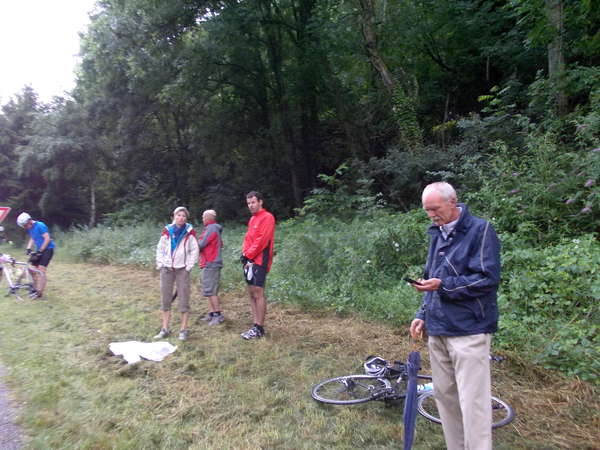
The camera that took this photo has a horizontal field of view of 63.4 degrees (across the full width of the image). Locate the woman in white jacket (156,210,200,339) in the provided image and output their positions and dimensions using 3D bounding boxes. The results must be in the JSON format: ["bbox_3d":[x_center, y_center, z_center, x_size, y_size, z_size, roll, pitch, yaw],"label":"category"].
[{"bbox_3d":[-1.552,0.603,6.100,0.560,1.640,0.360,0,1,-3],"label":"woman in white jacket"}]

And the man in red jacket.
[{"bbox_3d":[-0.532,0.494,6.000,0.400,1.770,0.480,-1,2,-38],"label":"man in red jacket"}]

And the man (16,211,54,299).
[{"bbox_3d":[-4.796,0.553,8.800,0.680,1.530,0.550,-1,2,-30],"label":"man"}]

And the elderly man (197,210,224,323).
[{"bbox_3d":[-1.295,0.607,7.100,0.400,1.670,0.500,0,2,9],"label":"elderly man"}]

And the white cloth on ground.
[{"bbox_3d":[-1.690,1.355,5.200,0.740,0.080,0.520,-1,2,-18],"label":"white cloth on ground"}]

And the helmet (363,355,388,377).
[{"bbox_3d":[0.700,1.305,4.500,0.270,0.170,0.200,-4,34,5],"label":"helmet"}]

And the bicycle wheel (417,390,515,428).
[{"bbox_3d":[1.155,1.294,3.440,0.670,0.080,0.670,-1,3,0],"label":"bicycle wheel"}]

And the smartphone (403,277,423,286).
[{"bbox_3d":[0.596,0.297,2.550,0.105,0.014,0.055,22,0,-15],"label":"smartphone"}]

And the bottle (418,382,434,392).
[{"bbox_3d":[0.981,1.266,3.780,0.200,0.073,0.073,-4,0,-3],"label":"bottle"}]

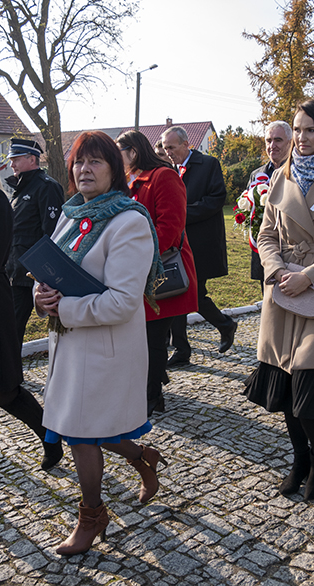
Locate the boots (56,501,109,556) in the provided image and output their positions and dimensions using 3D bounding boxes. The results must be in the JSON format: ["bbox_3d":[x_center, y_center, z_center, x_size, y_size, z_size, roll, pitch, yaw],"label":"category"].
[{"bbox_3d":[-0.292,0.913,2.655,0.225,0.185,0.090,-5,12,-32],"label":"boots"}]

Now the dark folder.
[{"bbox_3d":[-0.356,-0.073,2.585,0.220,0.310,0.012,-37,19,45],"label":"dark folder"}]

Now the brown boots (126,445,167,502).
[{"bbox_3d":[-0.041,0.822,3.080,0.180,0.220,0.090,36,-11,-32],"label":"brown boots"}]

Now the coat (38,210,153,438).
[{"bbox_3d":[-0.236,0.082,2.662,0.410,0.890,0.490,-10,15,-43],"label":"coat"}]

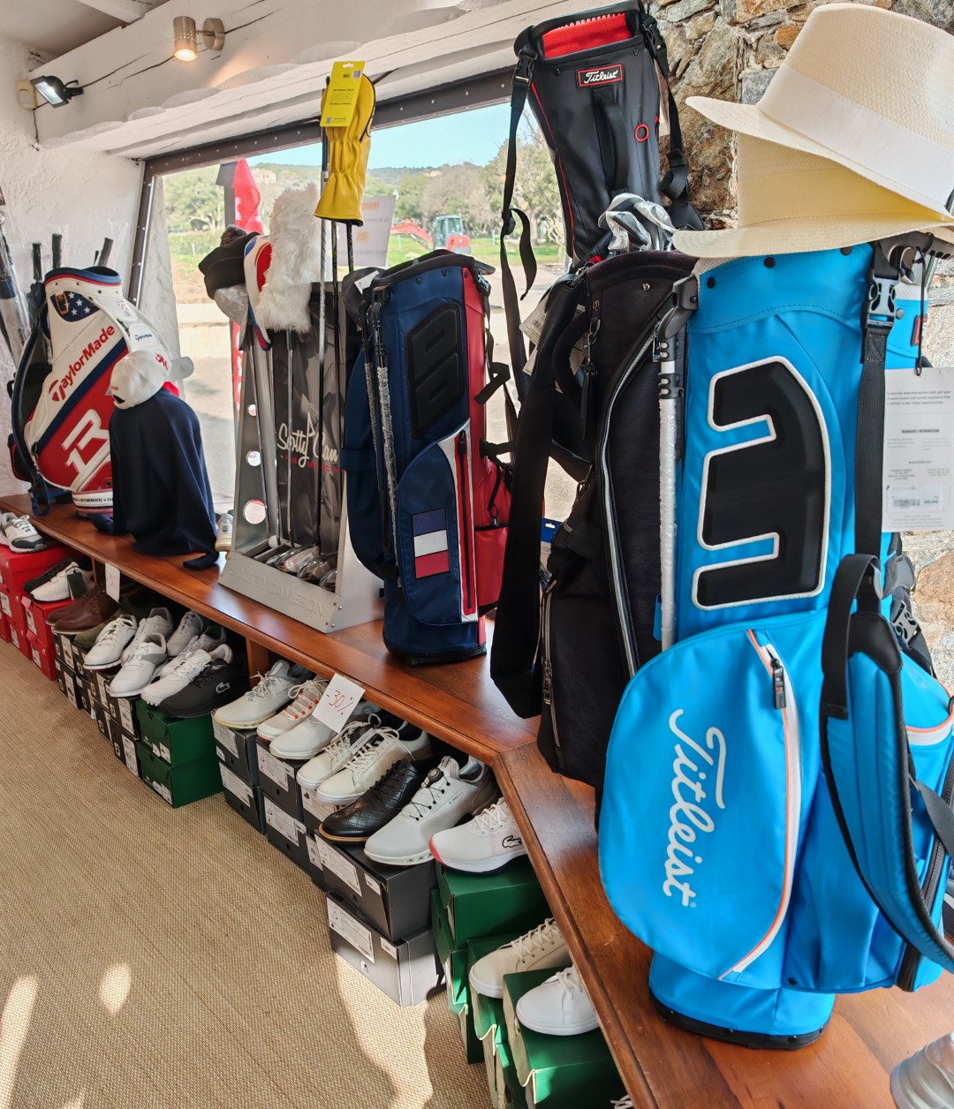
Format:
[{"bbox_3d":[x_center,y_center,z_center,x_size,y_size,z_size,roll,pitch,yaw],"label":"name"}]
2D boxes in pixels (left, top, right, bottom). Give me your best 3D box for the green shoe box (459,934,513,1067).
[{"bbox_3d":[0.159,0.713,1.617,0.310,0.106,0.199,-5,16,-11],"label":"green shoe box"}]

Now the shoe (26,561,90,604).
[{"bbox_3d":[-1.500,0.082,3.645,0.105,0.105,0.290,13,21,42],"label":"shoe"}]

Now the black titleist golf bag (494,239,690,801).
[{"bbox_3d":[0.203,-0.050,1.623,0.310,0.860,0.280,3,17,15],"label":"black titleist golf bag"}]

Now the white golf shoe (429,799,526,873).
[{"bbox_3d":[0.060,0.502,1.869,0.285,0.130,0.110,-6,16,-14],"label":"white golf shoe"}]

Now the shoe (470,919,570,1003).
[{"bbox_3d":[0.131,0.629,1.626,0.295,0.105,0.105,-6,16,-17],"label":"shoe"}]

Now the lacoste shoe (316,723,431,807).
[{"bbox_3d":[-0.231,0.455,2.225,0.295,0.115,0.105,-13,20,-37],"label":"lacoste shoe"}]

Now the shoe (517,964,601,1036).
[{"bbox_3d":[0.197,0.631,1.504,0.285,0.110,0.105,-5,16,-12],"label":"shoe"}]

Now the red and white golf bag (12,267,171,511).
[{"bbox_3d":[-1.431,-0.617,3.714,0.460,0.890,0.370,7,18,27],"label":"red and white golf bag"}]

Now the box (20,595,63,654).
[{"bbox_3d":[-1.458,0.205,3.659,0.330,0.134,0.225,-14,19,-38],"label":"box"}]

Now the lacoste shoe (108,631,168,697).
[{"bbox_3d":[-0.959,0.308,2.828,0.105,0.115,0.270,3,16,16],"label":"lacoste shoe"}]

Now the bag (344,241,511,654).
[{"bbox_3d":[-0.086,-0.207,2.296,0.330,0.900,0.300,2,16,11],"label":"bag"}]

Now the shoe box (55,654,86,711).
[{"bbox_3d":[-1.252,0.400,3.434,0.330,0.118,0.195,-14,20,-38],"label":"shoe box"}]

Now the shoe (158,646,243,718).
[{"bbox_3d":[-0.703,0.344,2.703,0.300,0.112,0.106,-16,21,-38],"label":"shoe"}]

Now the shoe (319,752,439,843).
[{"bbox_3d":[-0.183,0.482,2.021,0.300,0.115,0.110,-15,20,-40],"label":"shoe"}]

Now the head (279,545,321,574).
[{"bbox_3d":[-0.486,0.015,2.719,0.110,0.045,0.055,-15,21,-38],"label":"head"}]

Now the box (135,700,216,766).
[{"bbox_3d":[-0.704,0.426,2.648,0.325,0.117,0.209,-15,20,-38],"label":"box"}]

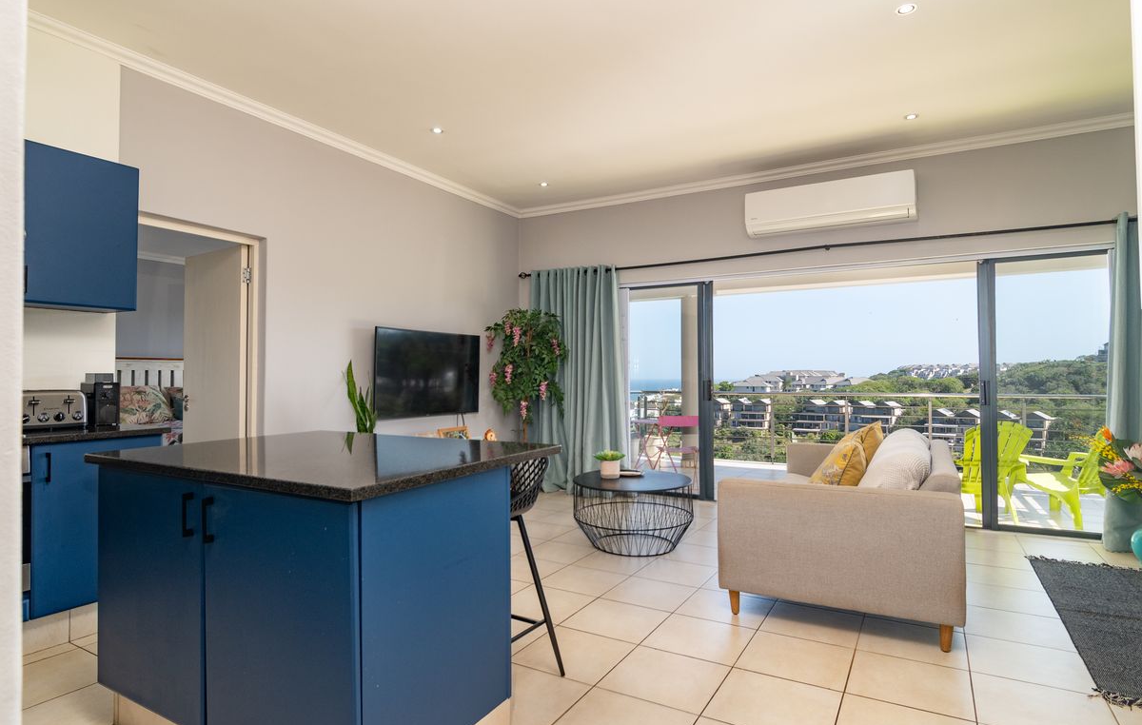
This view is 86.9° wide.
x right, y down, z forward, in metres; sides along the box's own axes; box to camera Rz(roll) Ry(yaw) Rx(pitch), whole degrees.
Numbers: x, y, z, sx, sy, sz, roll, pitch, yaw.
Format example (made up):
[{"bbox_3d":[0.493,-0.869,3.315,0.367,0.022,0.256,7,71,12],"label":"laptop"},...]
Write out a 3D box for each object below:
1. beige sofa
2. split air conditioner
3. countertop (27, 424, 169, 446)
[{"bbox_3d":[1.631,0.853,3.482,1.000,0.732,1.990,-1,-2,30],"label":"beige sofa"},{"bbox_3d":[2.033,-1.220,4.771,1.220,0.350,0.250,-1,-2,30],"label":"split air conditioner"},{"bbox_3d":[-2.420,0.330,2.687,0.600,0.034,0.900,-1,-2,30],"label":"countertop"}]

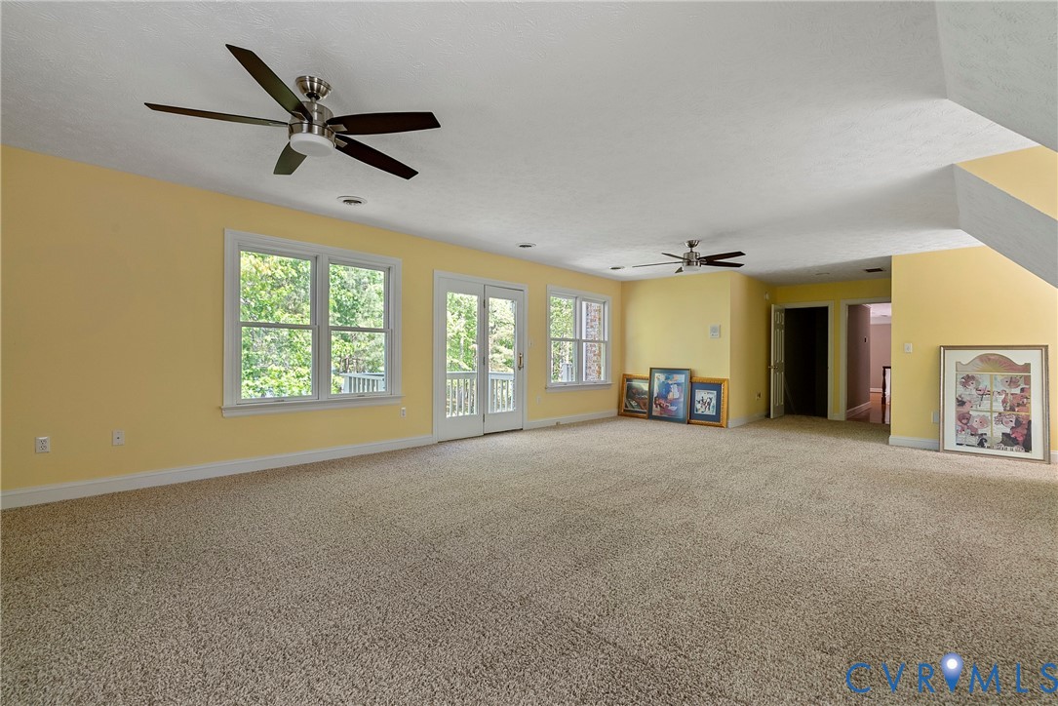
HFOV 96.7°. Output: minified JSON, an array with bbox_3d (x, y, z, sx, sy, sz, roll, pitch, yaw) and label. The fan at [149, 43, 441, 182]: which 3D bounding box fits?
[{"bbox_3d":[-1.106,-1.217,2.416,1.340,0.332,1.310,1,0,-3],"label":"fan"}]

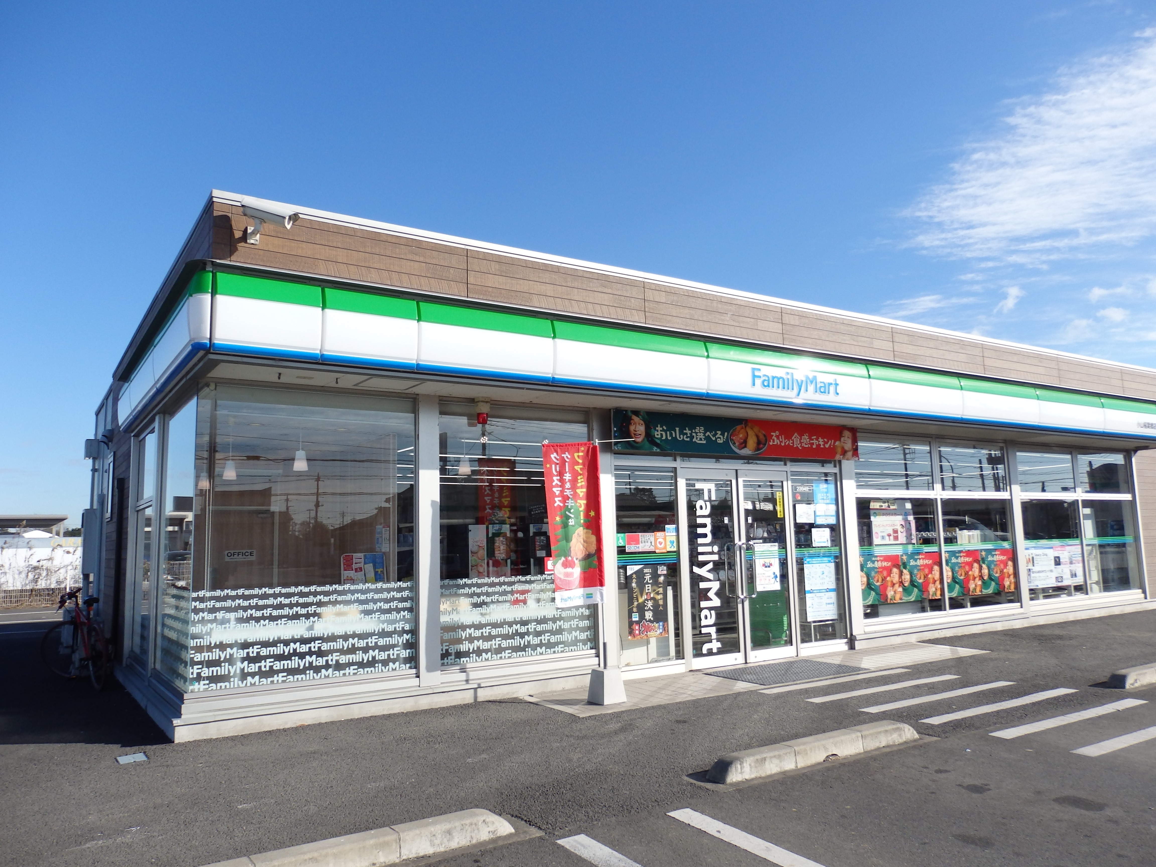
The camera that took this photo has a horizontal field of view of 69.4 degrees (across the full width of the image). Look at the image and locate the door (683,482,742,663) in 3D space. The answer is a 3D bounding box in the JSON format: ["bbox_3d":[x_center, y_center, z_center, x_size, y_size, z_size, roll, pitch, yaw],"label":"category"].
[{"bbox_3d":[1.496,1.507,9.260,0.770,2.050,0.060,3,-8,-33],"label":"door"}]

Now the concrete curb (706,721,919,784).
[{"bbox_3d":[1.506,1.947,5.192,1.729,0.121,0.157,3,-8,-33],"label":"concrete curb"}]

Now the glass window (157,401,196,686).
[{"bbox_3d":[-3.412,0.902,7.087,0.060,2.245,1.653,3,-8,-33],"label":"glass window"}]

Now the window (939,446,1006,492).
[{"bbox_3d":[5.821,0.515,12.267,1.694,0.676,0.060,3,-8,-33],"label":"window"}]

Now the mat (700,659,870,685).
[{"bbox_3d":[2.165,2.450,8.629,1.503,0.020,0.946,3,-9,-33],"label":"mat"}]

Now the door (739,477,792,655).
[{"bbox_3d":[2.129,1.462,9.371,0.770,2.050,0.060,3,-8,-33],"label":"door"}]

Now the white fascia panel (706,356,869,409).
[{"bbox_3d":[2.325,-0.501,9.032,2.478,0.374,0.100,3,-9,-33],"label":"white fascia panel"}]

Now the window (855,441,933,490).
[{"bbox_3d":[4.284,0.428,11.260,1.669,0.660,0.060,3,-8,-33],"label":"window"}]

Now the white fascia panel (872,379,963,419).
[{"bbox_3d":[4.092,-0.397,10.035,1.806,0.388,0.080,3,-8,-33],"label":"white fascia panel"}]

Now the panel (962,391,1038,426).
[{"bbox_3d":[5.470,-0.305,10.803,1.797,0.359,0.080,3,-8,-33],"label":"panel"}]

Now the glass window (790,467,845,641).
[{"bbox_3d":[2.966,1.495,10.244,0.834,2.055,0.050,3,-9,-33],"label":"glass window"}]

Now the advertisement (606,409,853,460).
[{"bbox_3d":[1.891,0.055,9.200,3.709,0.413,0.040,3,-8,-33],"label":"advertisement"}]

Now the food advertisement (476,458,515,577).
[{"bbox_3d":[-0.793,0.815,8.173,0.408,1.140,0.030,3,-8,-33],"label":"food advertisement"}]

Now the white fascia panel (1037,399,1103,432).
[{"bbox_3d":[7.127,-0.237,12.027,1.828,0.375,0.080,3,-8,-33],"label":"white fascia panel"}]

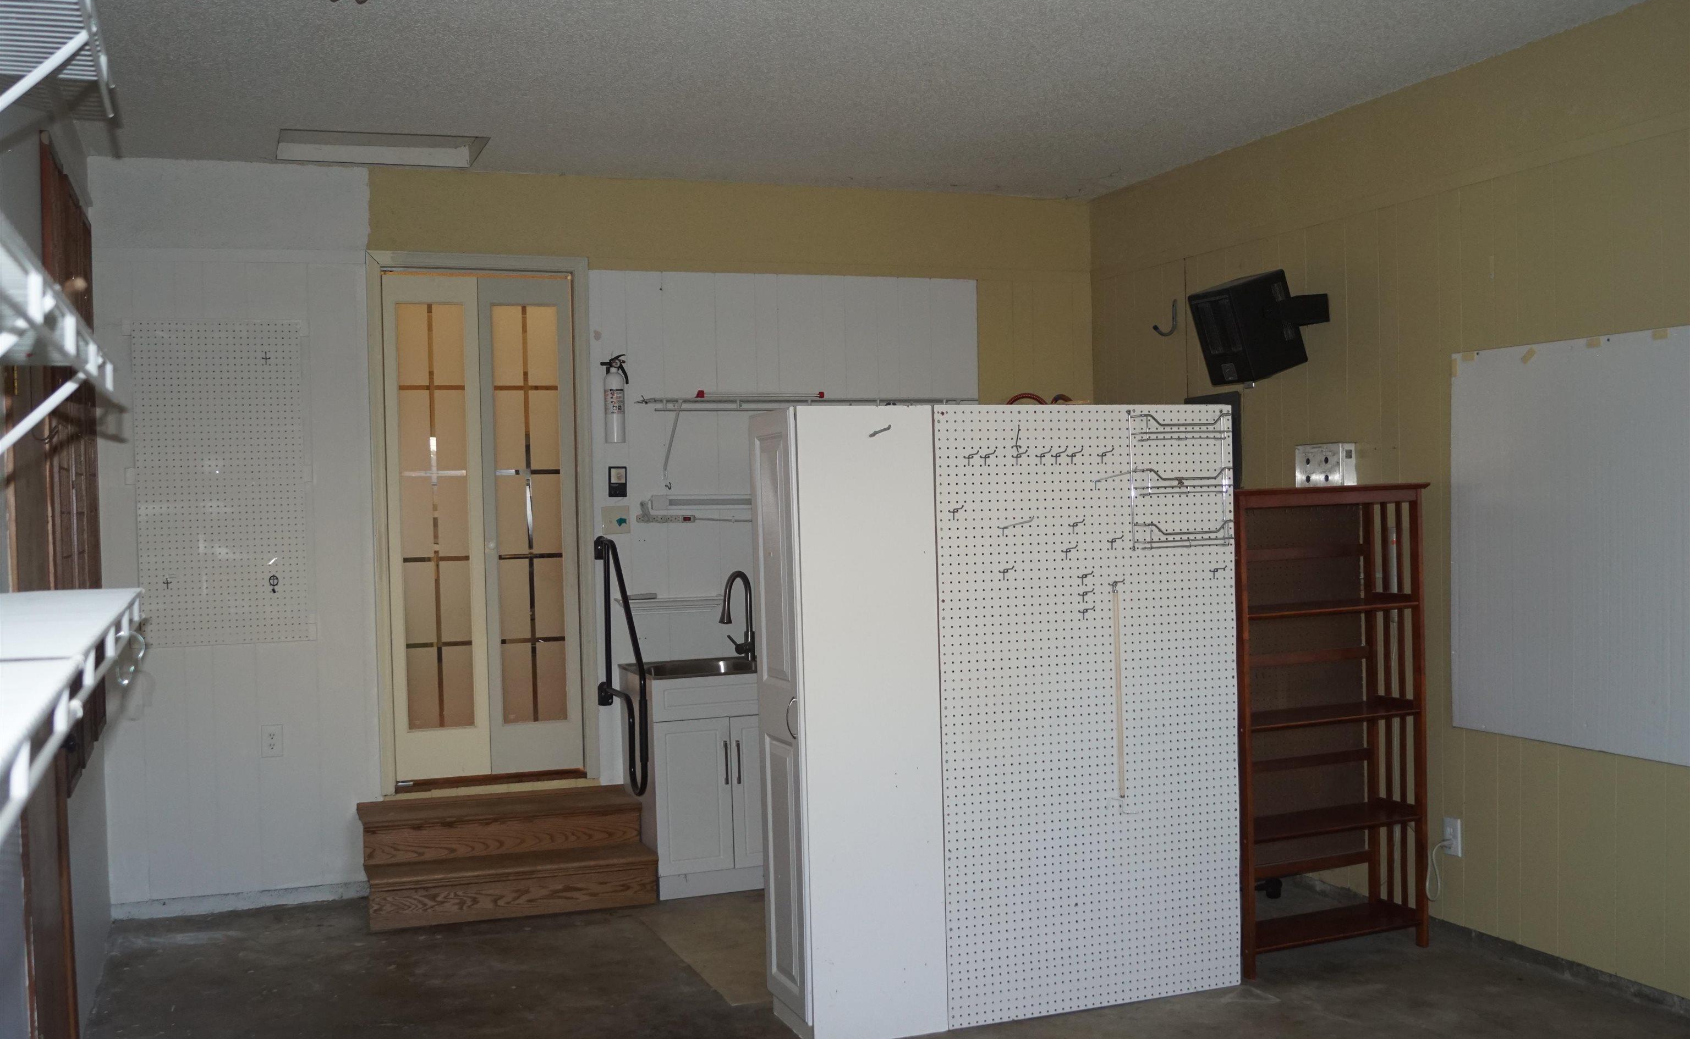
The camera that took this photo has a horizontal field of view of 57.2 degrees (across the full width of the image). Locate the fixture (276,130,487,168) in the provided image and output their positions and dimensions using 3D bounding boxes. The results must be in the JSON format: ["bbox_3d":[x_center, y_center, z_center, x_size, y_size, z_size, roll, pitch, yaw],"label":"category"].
[{"bbox_3d":[-1.693,-1.382,5.647,0.710,0.085,0.530,-2,2,-20],"label":"fixture"}]

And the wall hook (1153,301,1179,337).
[{"bbox_3d":[1.328,-0.828,6.370,0.100,0.155,0.025,-2,1,-21],"label":"wall hook"}]

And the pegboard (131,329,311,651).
[{"bbox_3d":[-2.304,-0.135,5.727,0.625,1.220,0.020,-2,1,-21],"label":"pegboard"}]

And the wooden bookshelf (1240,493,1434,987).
[{"bbox_3d":[1.489,0.649,4.974,0.755,1.510,0.315,-2,1,-21],"label":"wooden bookshelf"}]

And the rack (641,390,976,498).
[{"bbox_3d":[-0.156,-0.322,6.385,1.420,0.390,0.315,-2,1,-21],"label":"rack"}]

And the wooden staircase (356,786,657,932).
[{"bbox_3d":[-1.280,1.264,5.857,1.060,0.378,0.535,-2,1,-21],"label":"wooden staircase"}]

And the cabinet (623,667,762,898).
[{"bbox_3d":[-0.513,1.009,6.171,0.600,0.856,0.486,-2,1,-21],"label":"cabinet"}]

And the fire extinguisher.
[{"bbox_3d":[-0.917,-0.482,6.204,0.105,0.360,0.100,-2,1,-21],"label":"fire extinguisher"}]

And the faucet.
[{"bbox_3d":[-0.440,0.401,6.340,0.060,0.375,0.220,-1,1,29],"label":"faucet"}]

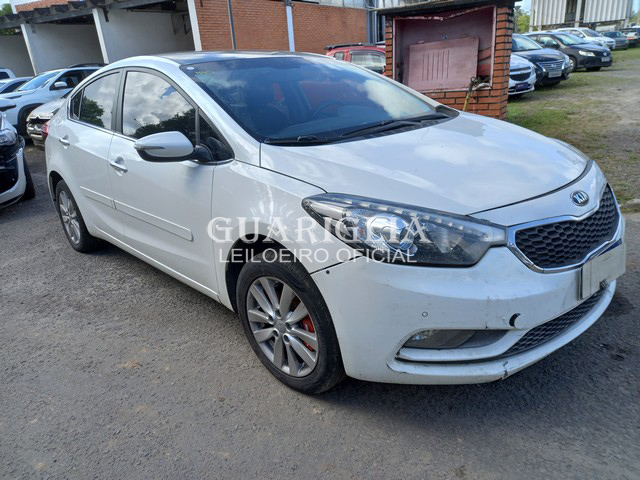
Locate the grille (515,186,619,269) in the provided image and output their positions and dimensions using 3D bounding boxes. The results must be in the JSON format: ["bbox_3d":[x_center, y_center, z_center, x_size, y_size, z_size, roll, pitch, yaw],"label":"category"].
[{"bbox_3d":[1.004,-0.041,1.785,0.880,0.220,0.160,-19,25,-40],"label":"grille"}]

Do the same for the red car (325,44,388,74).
[{"bbox_3d":[1.188,-3.507,10.242,4.350,1.560,1.710,5,23,24],"label":"red car"}]

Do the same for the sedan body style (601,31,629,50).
[{"bbox_3d":[23.195,-15.904,37.031,1.760,1.470,4.450,-9,21,-9],"label":"sedan body style"}]

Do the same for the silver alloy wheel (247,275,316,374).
[{"bbox_3d":[-0.109,0.339,1.936,0.445,0.445,0.180,15,25,42],"label":"silver alloy wheel"}]

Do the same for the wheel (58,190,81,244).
[{"bbox_3d":[-1.975,-0.206,3.767,0.170,0.430,0.430,-23,27,-39],"label":"wheel"}]

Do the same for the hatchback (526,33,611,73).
[{"bbox_3d":[9.858,-7.769,19.146,1.700,1.470,4.250,-11,23,-23],"label":"hatchback"}]

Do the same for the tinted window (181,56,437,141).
[{"bbox_3d":[-0.030,-0.818,2.504,1.280,0.130,1.060,-23,51,-39],"label":"tinted window"}]

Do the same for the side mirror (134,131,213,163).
[{"bbox_3d":[-0.610,-0.383,1.896,0.250,0.150,0.170,-23,27,-39],"label":"side mirror"}]

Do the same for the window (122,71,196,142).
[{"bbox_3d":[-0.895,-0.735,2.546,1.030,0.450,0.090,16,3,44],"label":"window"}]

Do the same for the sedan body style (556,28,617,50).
[{"bbox_3d":[15.662,-11.986,27.935,1.720,1.470,4.300,-13,23,-26],"label":"sedan body style"}]

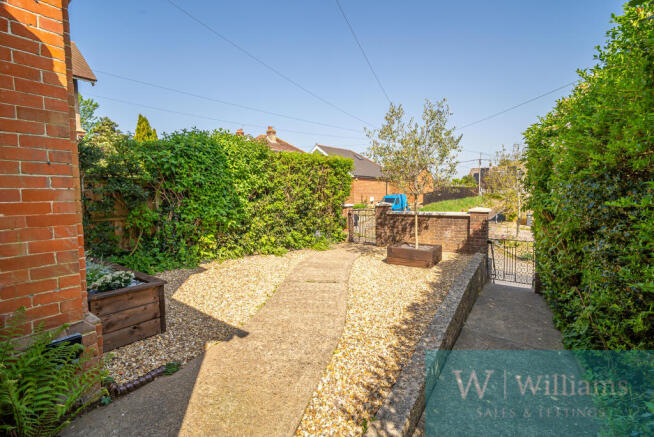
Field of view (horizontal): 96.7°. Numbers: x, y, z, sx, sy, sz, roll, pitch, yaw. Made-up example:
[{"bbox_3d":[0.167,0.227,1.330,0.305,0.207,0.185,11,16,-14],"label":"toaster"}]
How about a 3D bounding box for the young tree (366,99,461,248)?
[{"bbox_3d":[1.659,-0.848,5.577,1.750,2.900,1.750,2,5,34],"label":"young tree"}]

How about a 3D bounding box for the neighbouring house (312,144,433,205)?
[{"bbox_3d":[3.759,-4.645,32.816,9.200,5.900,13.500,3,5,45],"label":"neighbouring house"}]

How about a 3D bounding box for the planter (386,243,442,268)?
[{"bbox_3d":[1.729,0.699,5.678,0.820,0.300,0.820,2,5,34],"label":"planter"}]

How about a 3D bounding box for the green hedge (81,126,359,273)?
[{"bbox_3d":[-2.133,-0.513,6.903,6.100,2.650,1.400,-4,5,-43],"label":"green hedge"}]

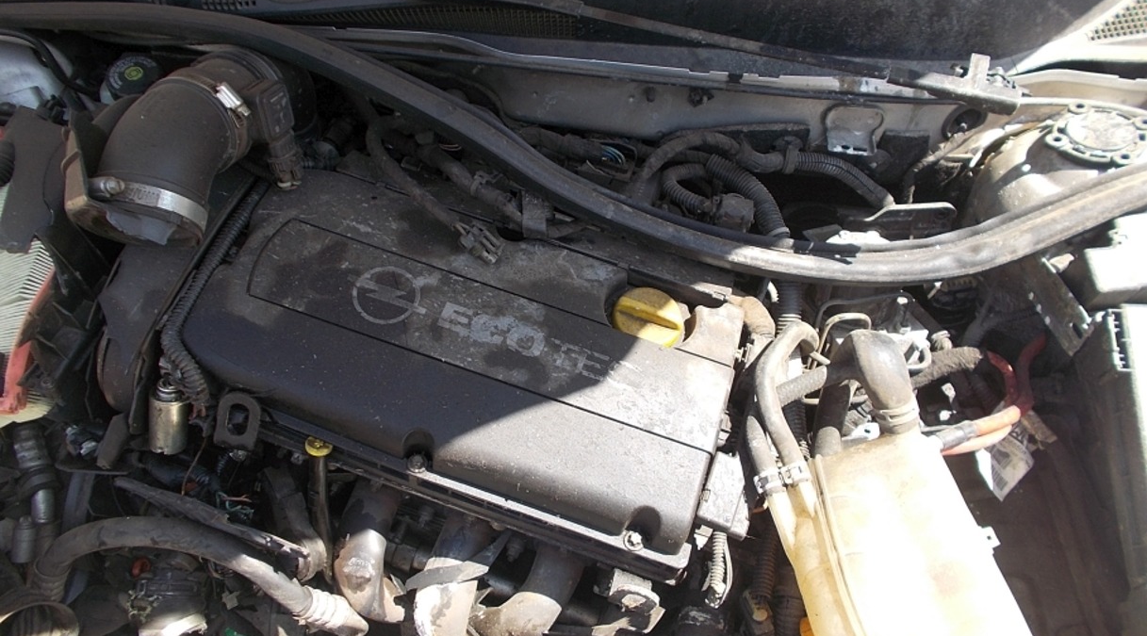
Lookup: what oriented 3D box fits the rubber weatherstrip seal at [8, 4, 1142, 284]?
[{"bbox_3d":[-0.070,-0.180,0.850,1.240,0.085,0.250,11,54,8],"label":"rubber weatherstrip seal"}]

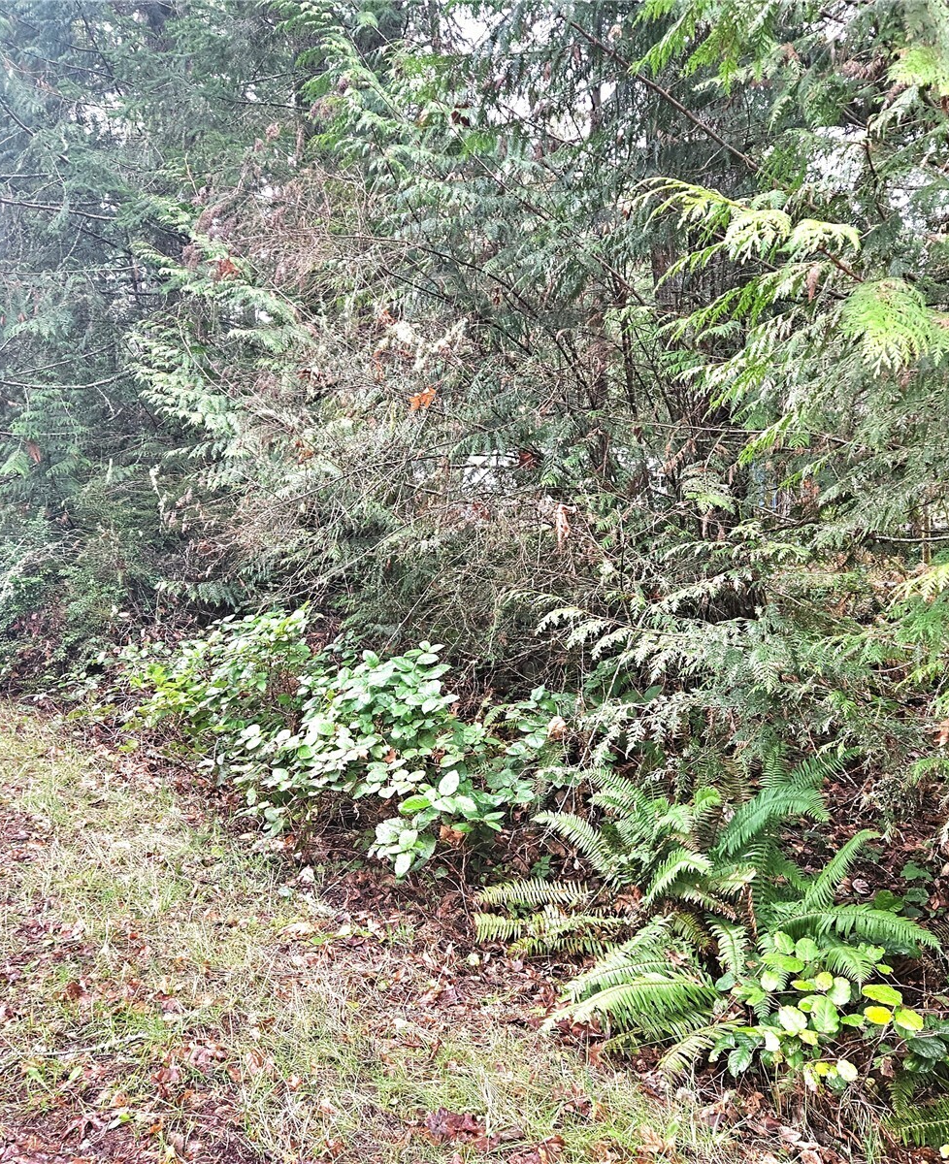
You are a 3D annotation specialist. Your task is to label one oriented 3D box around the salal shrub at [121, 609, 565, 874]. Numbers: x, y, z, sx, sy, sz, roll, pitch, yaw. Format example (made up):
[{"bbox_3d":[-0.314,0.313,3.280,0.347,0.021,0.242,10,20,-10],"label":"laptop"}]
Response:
[{"bbox_3d":[-0.688,0.618,4.987,0.940,0.830,2.350,-4,6,-38],"label":"salal shrub"}]

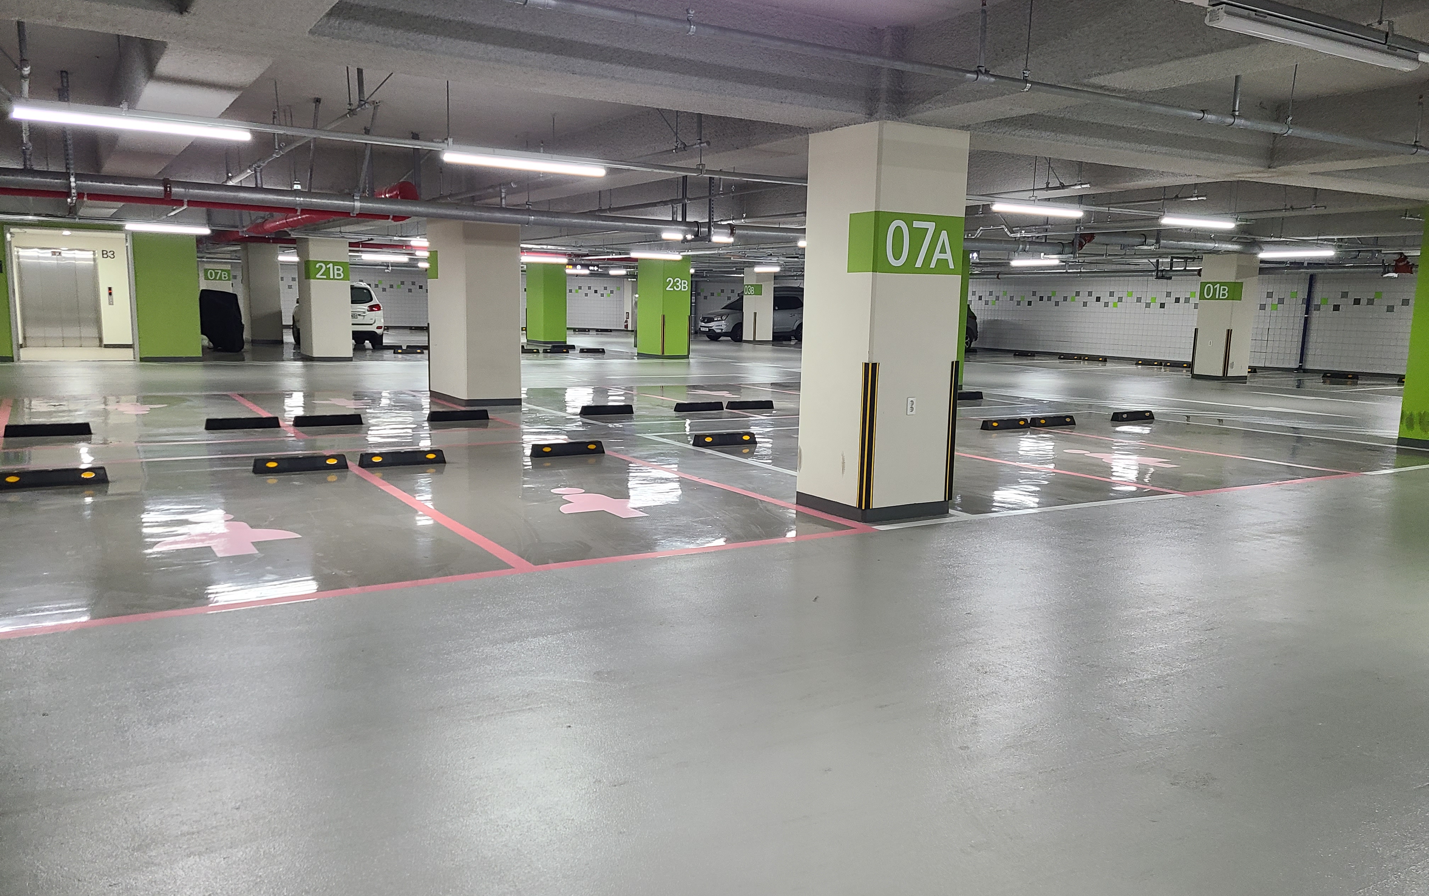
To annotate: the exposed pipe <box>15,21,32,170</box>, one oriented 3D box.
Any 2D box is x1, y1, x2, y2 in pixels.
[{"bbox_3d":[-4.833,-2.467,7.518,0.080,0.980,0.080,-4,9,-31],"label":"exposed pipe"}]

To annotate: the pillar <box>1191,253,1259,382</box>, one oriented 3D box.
[{"bbox_3d":[10.836,-2.763,22.815,0.784,2.620,0.784,-4,9,-31],"label":"pillar"}]

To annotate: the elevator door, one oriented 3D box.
[{"bbox_3d":[-15.427,-3.493,25.323,1.598,2.250,0.104,-4,9,-31],"label":"elevator door"}]

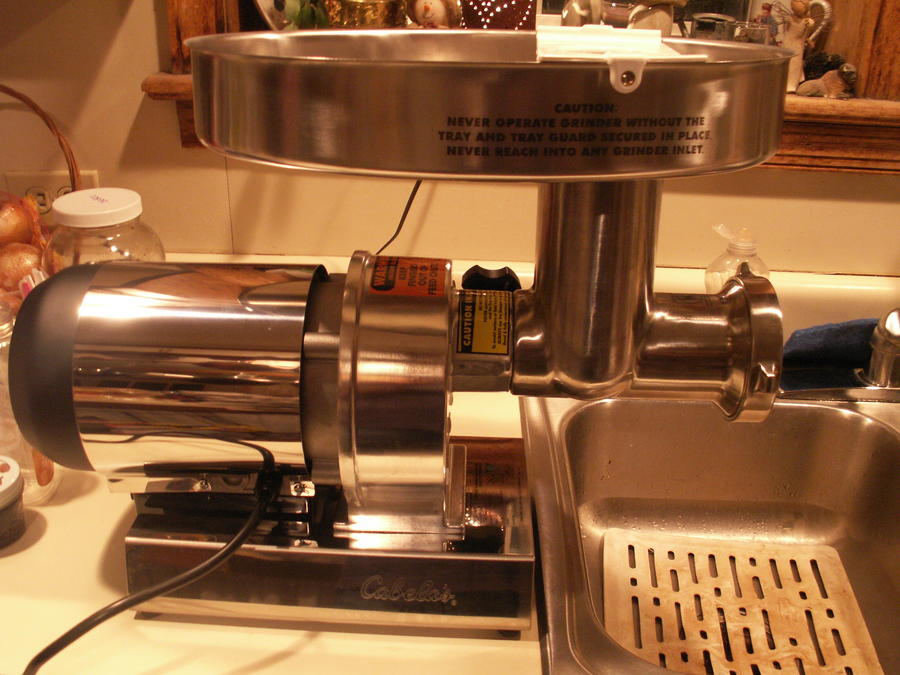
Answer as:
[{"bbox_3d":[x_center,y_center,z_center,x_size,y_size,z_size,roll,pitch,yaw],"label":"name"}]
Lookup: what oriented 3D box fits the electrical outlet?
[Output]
[{"bbox_3d":[-0.470,-0.162,1.075,0.115,0.071,0.009,2,26,0],"label":"electrical outlet"}]

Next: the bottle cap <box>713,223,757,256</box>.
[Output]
[{"bbox_3d":[0.310,-0.105,0.985,0.042,0.033,0.033,2,26,0],"label":"bottle cap"}]

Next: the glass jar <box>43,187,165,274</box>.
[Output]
[{"bbox_3d":[-0.361,-0.043,0.970,0.122,0.211,0.122,1,26,-1],"label":"glass jar"}]

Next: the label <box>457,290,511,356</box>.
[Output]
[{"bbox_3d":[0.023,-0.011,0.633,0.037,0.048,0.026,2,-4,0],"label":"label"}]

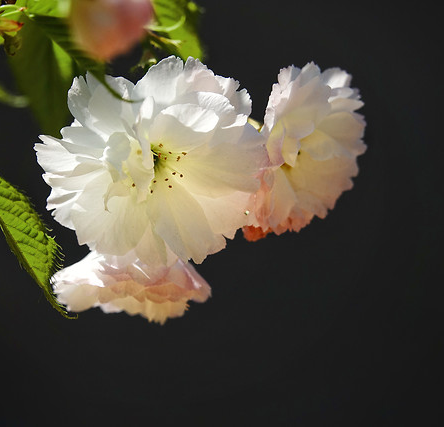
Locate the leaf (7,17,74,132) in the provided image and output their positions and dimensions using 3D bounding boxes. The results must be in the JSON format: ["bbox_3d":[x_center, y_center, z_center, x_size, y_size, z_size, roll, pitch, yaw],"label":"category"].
[{"bbox_3d":[-0.037,-0.028,1.470,0.013,0.023,0.007,-12,0,0],"label":"leaf"}]

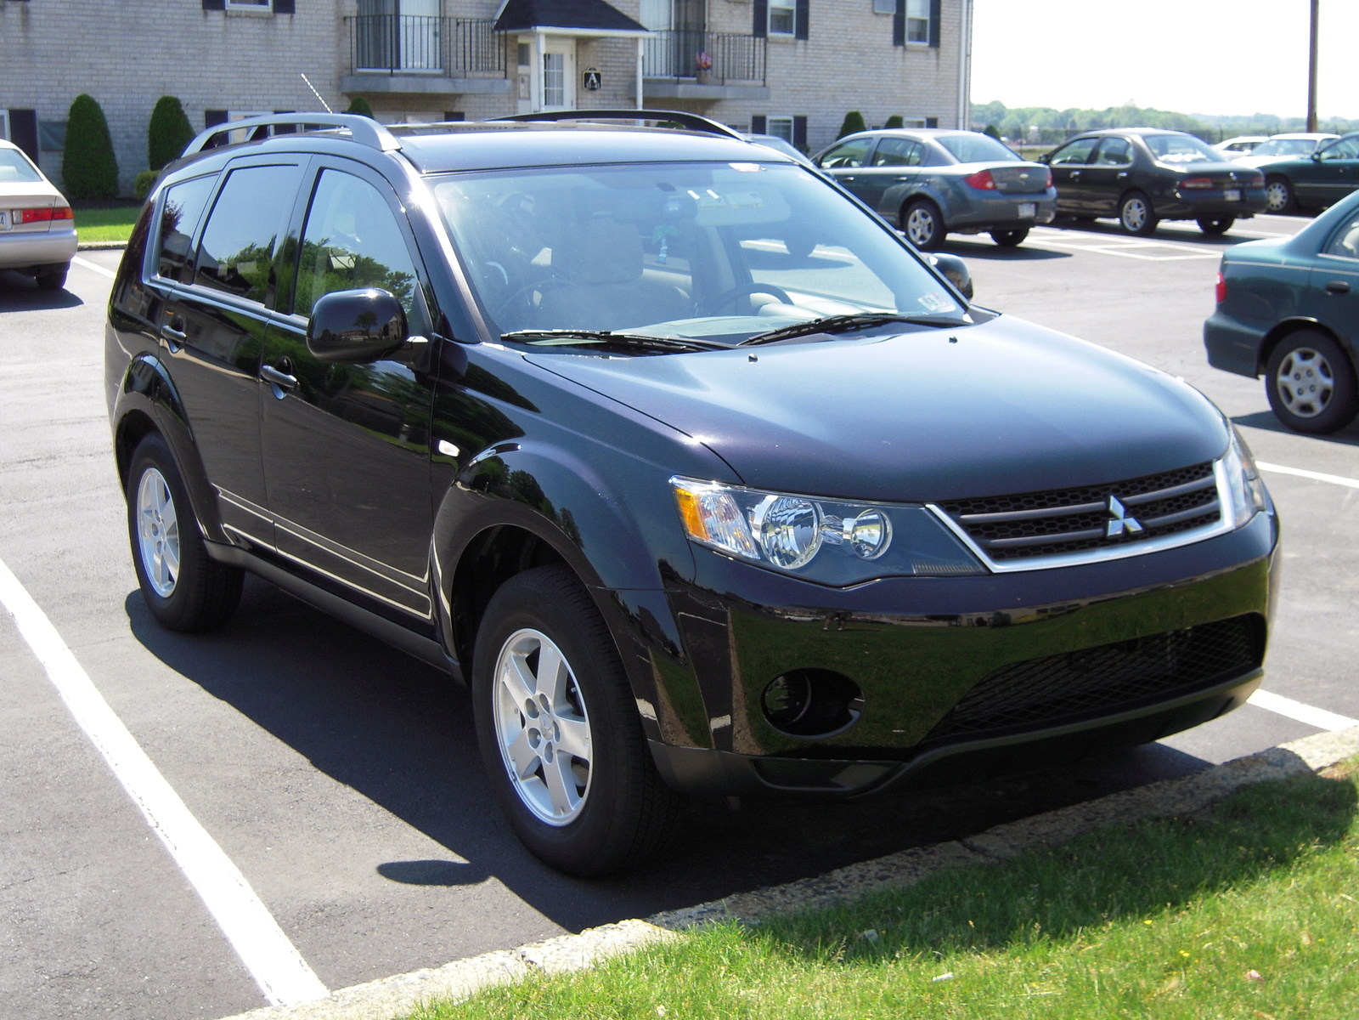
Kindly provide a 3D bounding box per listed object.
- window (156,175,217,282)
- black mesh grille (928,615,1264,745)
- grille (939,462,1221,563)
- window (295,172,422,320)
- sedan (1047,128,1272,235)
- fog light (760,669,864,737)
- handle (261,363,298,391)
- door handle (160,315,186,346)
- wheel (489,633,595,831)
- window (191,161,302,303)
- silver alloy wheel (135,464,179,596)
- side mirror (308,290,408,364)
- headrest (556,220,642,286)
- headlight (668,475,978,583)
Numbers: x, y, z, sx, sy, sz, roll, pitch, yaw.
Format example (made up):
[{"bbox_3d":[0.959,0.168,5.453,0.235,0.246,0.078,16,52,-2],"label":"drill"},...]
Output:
[{"bbox_3d":[-1.620,-0.927,6.511,0.060,0.350,0.570,4,6,-30],"label":"window"},{"bbox_3d":[0.870,0.338,4.054,0.970,0.160,0.110,-8,13,-32],"label":"black mesh grille"},{"bbox_3d":[0.863,0.009,3.994,0.790,0.155,0.130,-8,13,-32],"label":"grille"},{"bbox_3d":[-0.804,-0.674,5.054,0.050,0.420,0.860,14,1,-34],"label":"window"},{"bbox_3d":[6.291,-4.729,28.294,1.720,1.420,4.600,-7,13,-29],"label":"sedan"},{"bbox_3d":[0.249,0.378,3.837,0.180,0.140,0.120,-5,12,-22],"label":"fog light"},{"bbox_3d":[-1.086,-0.368,5.349,0.050,0.042,0.215,-8,13,-32],"label":"handle"},{"bbox_3d":[-1.564,-0.551,6.079,0.050,0.042,0.210,-8,13,-32],"label":"door handle"},{"bbox_3d":[-0.244,0.472,4.391,0.170,0.440,0.440,-8,13,-33],"label":"wheel"},{"bbox_3d":[-1.260,-0.816,5.757,0.050,0.400,0.660,14,1,-34],"label":"window"},{"bbox_3d":[-1.681,0.069,6.605,0.170,0.440,0.440,-8,13,-32],"label":"silver alloy wheel"},{"bbox_3d":[-0.774,-0.452,4.722,0.210,0.175,0.150,-8,13,-32],"label":"side mirror"},{"bbox_3d":[-0.262,-0.830,6.310,0.270,0.200,0.120,-8,13,-32],"label":"headrest"},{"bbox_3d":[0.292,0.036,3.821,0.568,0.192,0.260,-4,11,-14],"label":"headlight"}]

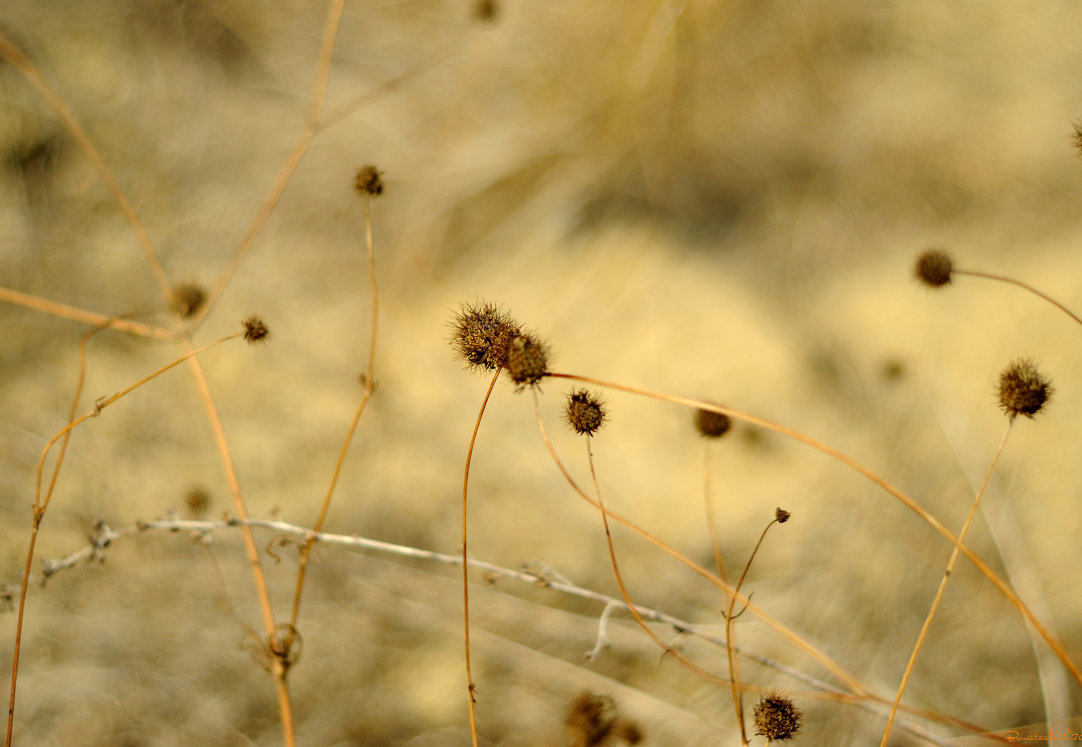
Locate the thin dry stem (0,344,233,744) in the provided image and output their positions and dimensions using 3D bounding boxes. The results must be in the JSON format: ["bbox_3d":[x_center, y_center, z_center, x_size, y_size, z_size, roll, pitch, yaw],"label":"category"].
[{"bbox_3d":[-0.118,0.046,0.655,0.065,0.116,0.028,0,18,0],"label":"thin dry stem"}]

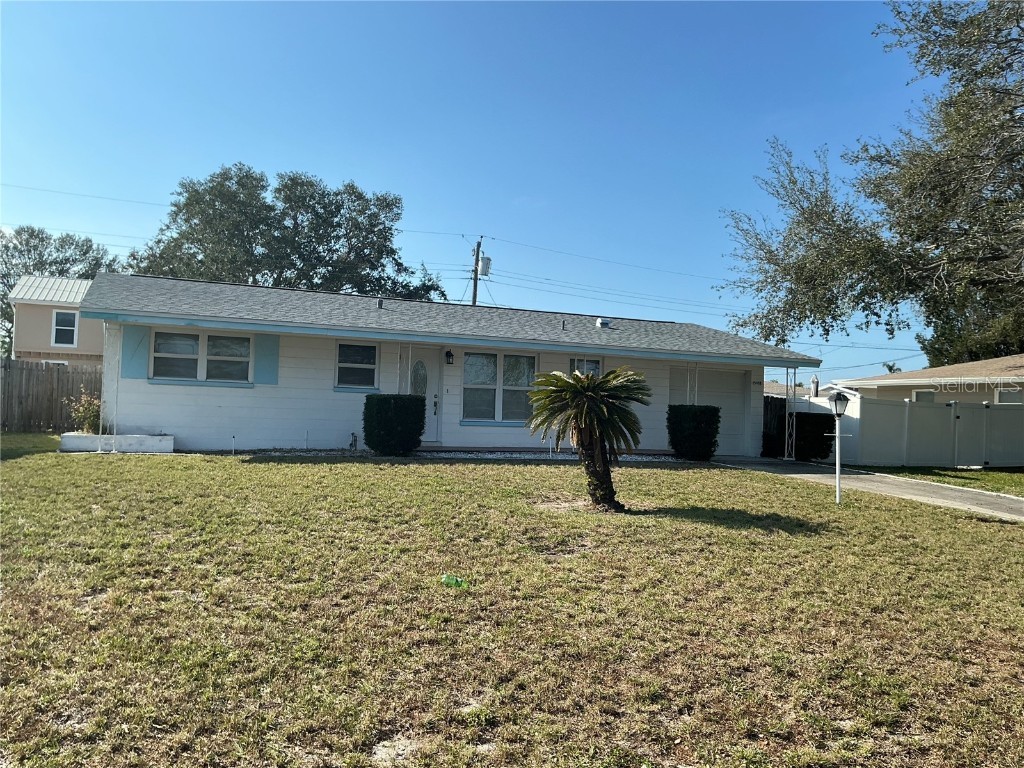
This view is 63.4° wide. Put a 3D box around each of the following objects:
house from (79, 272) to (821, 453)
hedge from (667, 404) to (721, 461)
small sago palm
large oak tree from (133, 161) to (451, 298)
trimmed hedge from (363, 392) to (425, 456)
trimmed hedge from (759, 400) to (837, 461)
[{"bbox_3d":[-1.879,-0.274,21.491,15.900,3.720,10.200,3,-2,-23],"label":"house"},{"bbox_3d":[3.936,1.064,17.964,0.920,1.210,0.850,3,-2,-23],"label":"hedge"},{"bbox_3d":[0.950,0.705,10.150,1.540,1.760,1.500,2,-2,0],"label":"small sago palm"},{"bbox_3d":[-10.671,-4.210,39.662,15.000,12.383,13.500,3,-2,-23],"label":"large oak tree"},{"bbox_3d":[-2.195,0.780,15.470,1.020,1.170,0.880,3,-2,-23],"label":"trimmed hedge"},{"bbox_3d":[7.279,1.315,20.794,1.150,1.200,1.100,3,-2,-23],"label":"trimmed hedge"}]

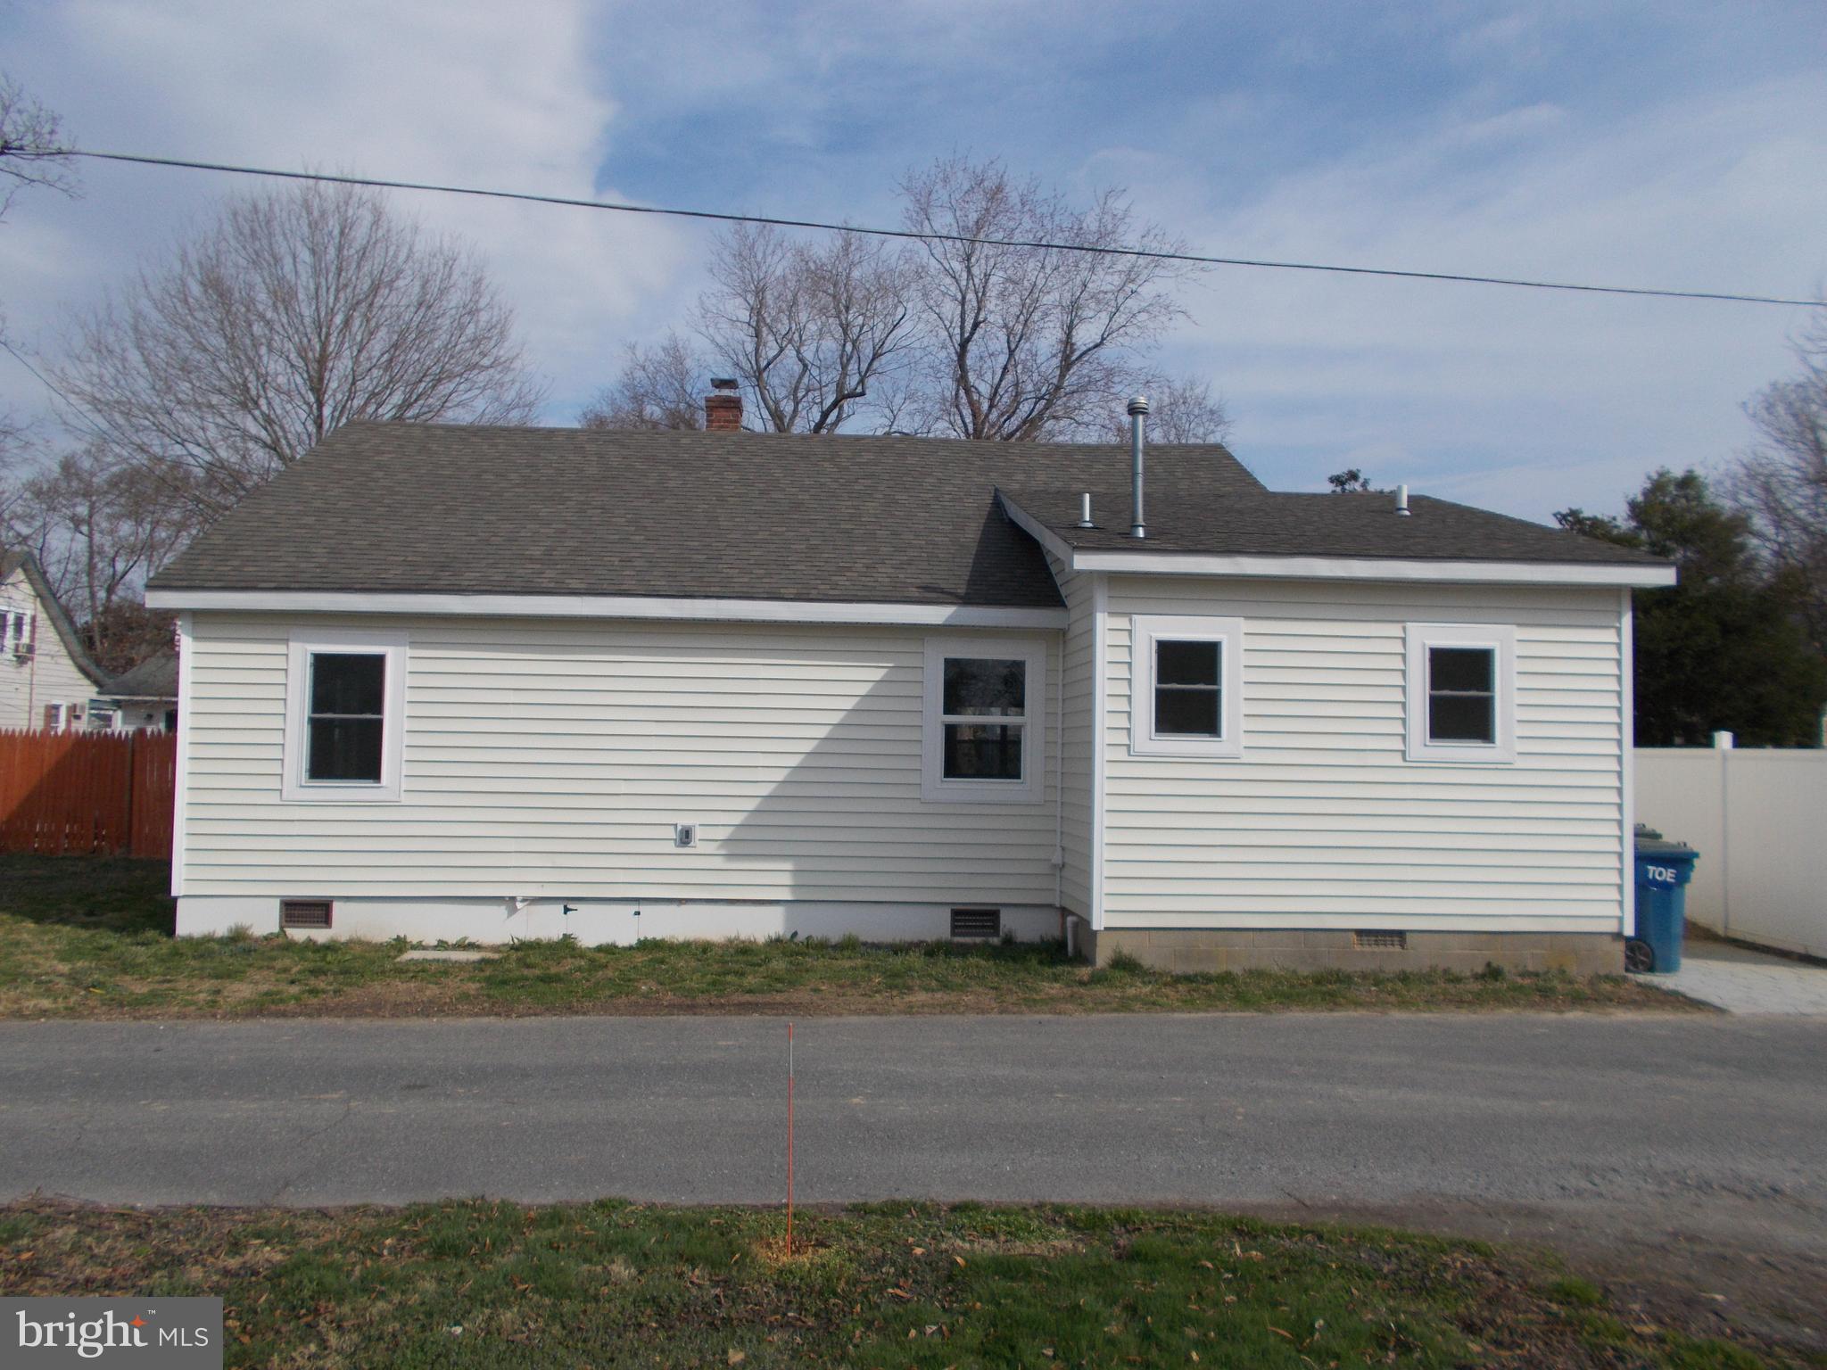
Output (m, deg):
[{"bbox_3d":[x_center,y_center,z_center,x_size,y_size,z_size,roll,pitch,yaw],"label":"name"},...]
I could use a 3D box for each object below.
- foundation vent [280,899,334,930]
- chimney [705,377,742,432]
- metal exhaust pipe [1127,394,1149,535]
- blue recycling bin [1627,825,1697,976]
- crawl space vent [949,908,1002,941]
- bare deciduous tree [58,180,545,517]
[{"bbox_3d":[-5.167,1.957,11.695,0.441,0.236,0.070,1,-3,-4],"label":"foundation vent"},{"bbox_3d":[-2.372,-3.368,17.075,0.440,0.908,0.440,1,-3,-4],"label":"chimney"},{"bbox_3d":[1.906,-1.858,11.671,0.170,1.227,0.170,1,-3,-4],"label":"metal exhaust pipe"},{"bbox_3d":[6.076,1.824,11.476,0.720,1.070,0.660,1,-3,-4],"label":"blue recycling bin"},{"bbox_3d":[0.545,2.101,12.068,0.456,0.249,0.070,1,-3,-4],"label":"crawl space vent"},{"bbox_3d":[-13.787,-4.268,30.383,10.681,14.332,10.300,1,-3,-4],"label":"bare deciduous tree"}]

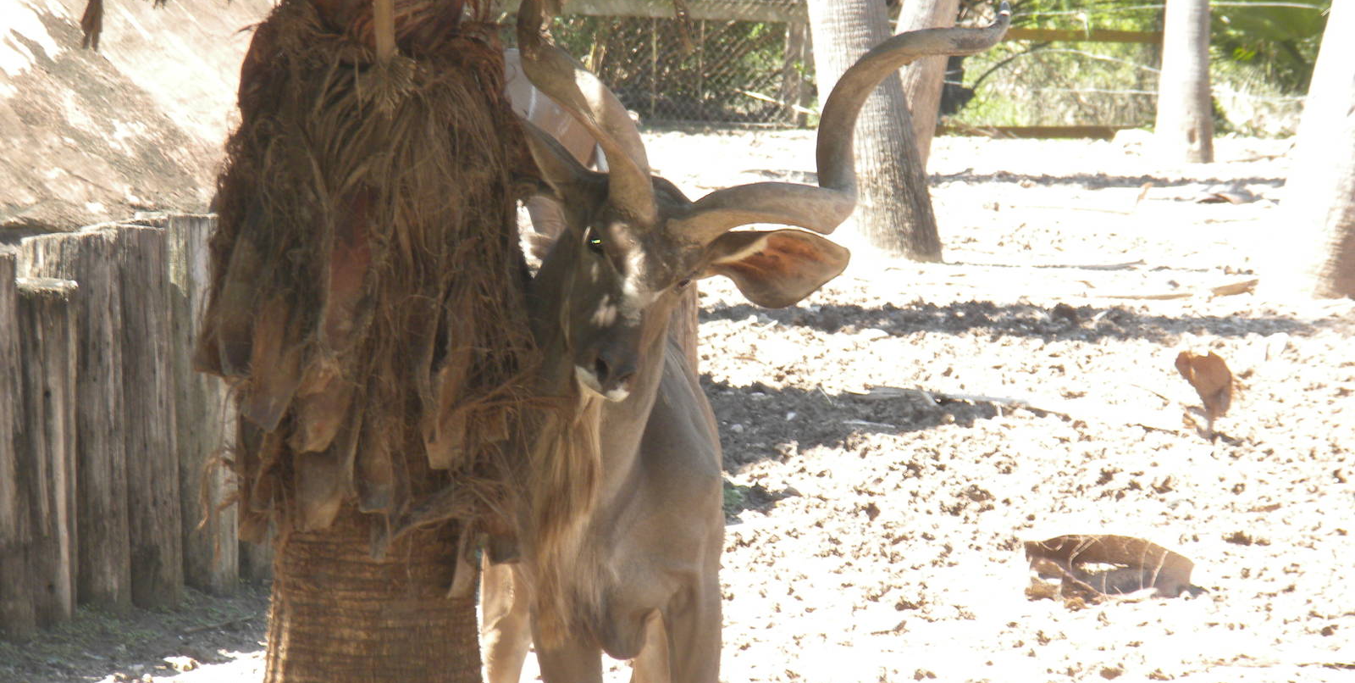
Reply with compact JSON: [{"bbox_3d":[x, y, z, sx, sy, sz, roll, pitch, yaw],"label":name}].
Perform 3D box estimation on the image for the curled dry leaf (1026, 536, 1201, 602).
[{"bbox_3d":[1.172,0.606,25.000,0.480,0.160,0.220,0,3,0],"label":"curled dry leaf"}]

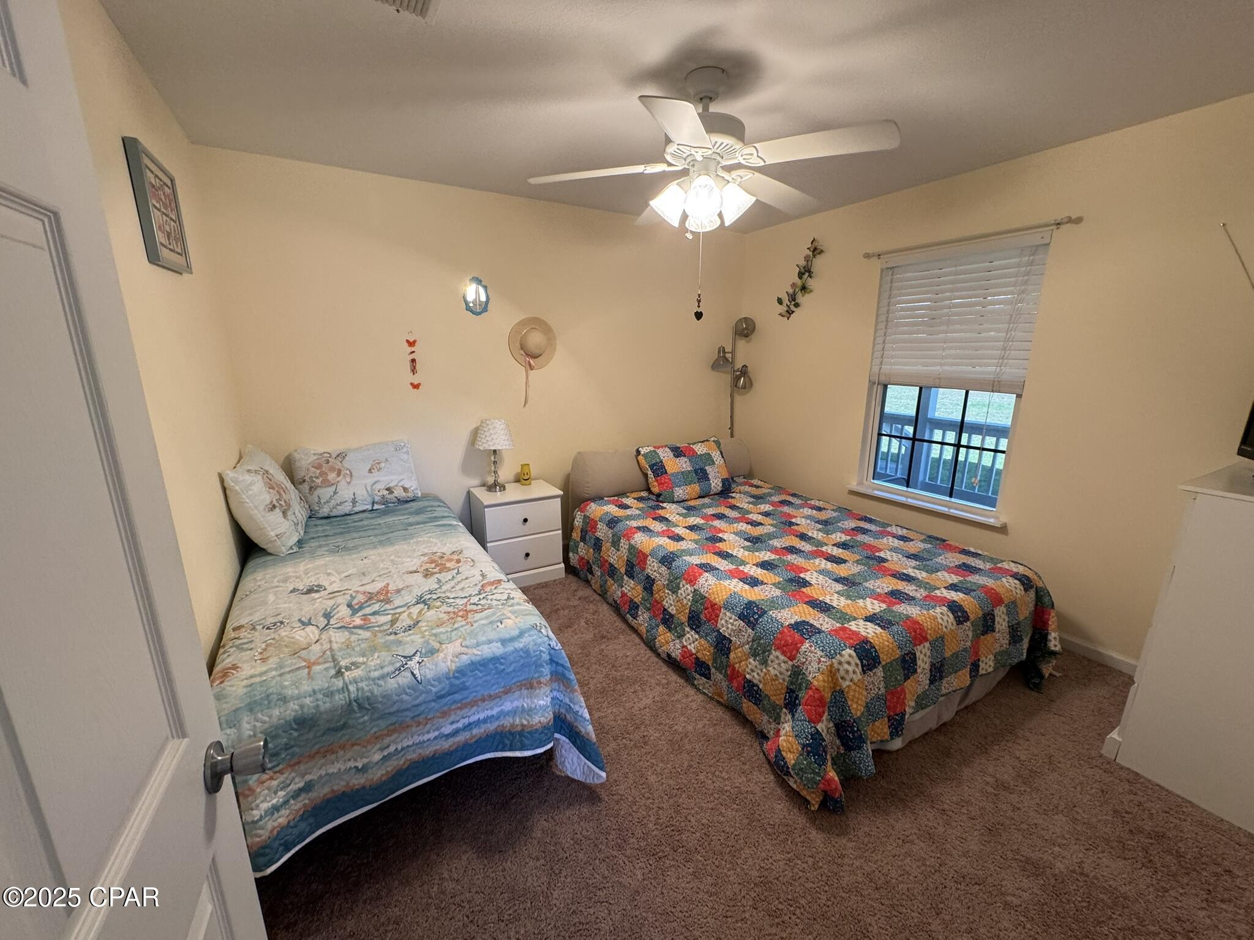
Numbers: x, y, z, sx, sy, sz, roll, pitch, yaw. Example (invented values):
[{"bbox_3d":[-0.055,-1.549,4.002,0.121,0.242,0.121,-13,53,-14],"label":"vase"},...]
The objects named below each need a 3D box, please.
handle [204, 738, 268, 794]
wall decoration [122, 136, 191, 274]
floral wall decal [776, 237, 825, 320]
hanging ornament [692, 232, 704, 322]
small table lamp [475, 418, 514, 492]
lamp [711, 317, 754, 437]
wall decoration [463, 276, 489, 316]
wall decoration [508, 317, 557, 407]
[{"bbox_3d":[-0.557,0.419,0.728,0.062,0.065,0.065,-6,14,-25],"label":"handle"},{"bbox_3d":[-1.591,-0.871,1.738,0.030,0.347,0.430,-7,15,-29],"label":"wall decoration"},{"bbox_3d":[1.266,-1.418,3.796,0.050,0.555,0.430,-7,15,-29],"label":"floral wall decal"},{"bbox_3d":[0.283,-0.748,1.962,0.033,0.335,0.014,2,13,7],"label":"hanging ornament"},{"bbox_3d":[-0.863,-0.095,3.328,0.248,0.467,0.248,-7,15,-29],"label":"small table lamp"},{"bbox_3d":[0.870,-0.392,4.343,0.370,1.760,0.280,3,13,12],"label":"lamp"},{"bbox_3d":[-0.961,-1.113,3.252,0.167,0.237,0.018,-7,15,-29],"label":"wall decoration"},{"bbox_3d":[-0.623,-0.736,3.489,0.355,0.610,0.110,-7,15,-29],"label":"wall decoration"}]

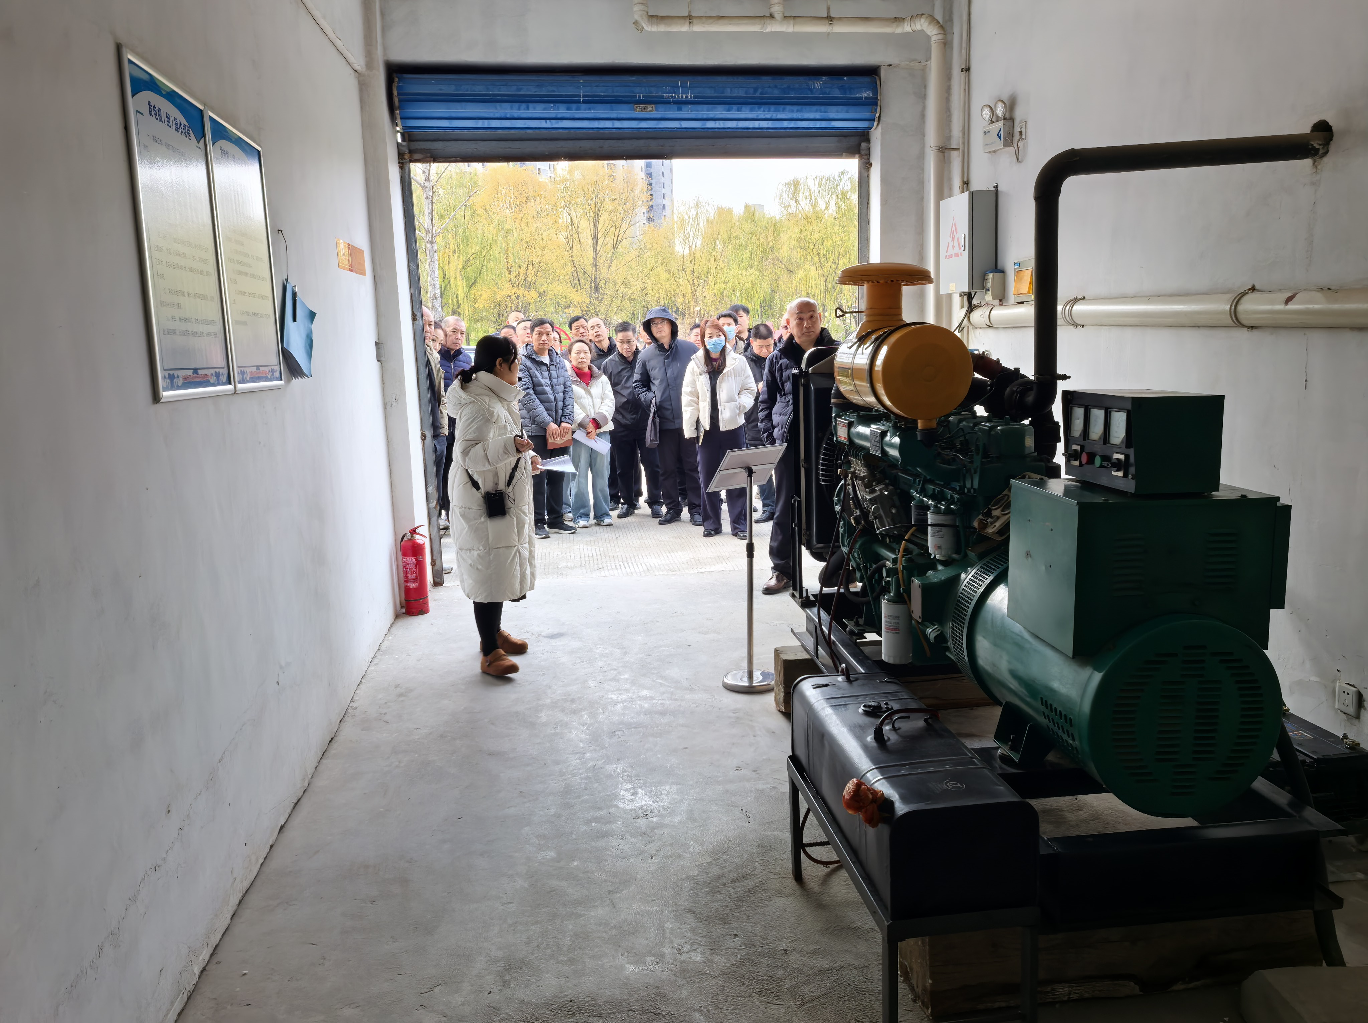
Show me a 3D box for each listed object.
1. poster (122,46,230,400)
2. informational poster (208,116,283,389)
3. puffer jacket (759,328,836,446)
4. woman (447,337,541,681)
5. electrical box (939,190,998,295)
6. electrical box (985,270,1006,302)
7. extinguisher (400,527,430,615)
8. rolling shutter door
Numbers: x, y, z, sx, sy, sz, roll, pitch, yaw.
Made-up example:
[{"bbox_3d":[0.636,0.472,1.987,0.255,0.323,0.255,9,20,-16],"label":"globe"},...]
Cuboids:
[{"bbox_3d":[-1.285,-0.685,2.720,0.025,0.790,0.605,-3,9,-7],"label":"poster"},{"bbox_3d":[-1.362,-0.775,3.321,0.025,0.790,0.605,-3,9,-7],"label":"informational poster"},{"bbox_3d":[0.733,-0.766,6.586,0.560,0.730,0.360,0,9,12],"label":"puffer jacket"},{"bbox_3d":[-0.919,-0.055,5.163,0.450,1.600,0.500,-4,9,-13],"label":"woman"},{"bbox_3d":[1.601,-1.506,6.024,0.159,0.526,0.427,-3,9,-7],"label":"electrical box"},{"bbox_3d":[1.689,-1.226,5.788,0.071,0.159,0.100,-3,9,-7],"label":"electrical box"},{"bbox_3d":[-1.581,0.348,6.269,0.150,0.510,0.145,1,9,19],"label":"extinguisher"},{"bbox_3d":[-0.265,-2.461,6.621,3.000,0.470,0.360,-3,9,-7],"label":"rolling shutter door"}]

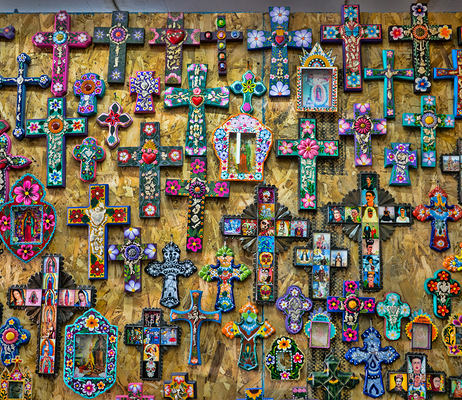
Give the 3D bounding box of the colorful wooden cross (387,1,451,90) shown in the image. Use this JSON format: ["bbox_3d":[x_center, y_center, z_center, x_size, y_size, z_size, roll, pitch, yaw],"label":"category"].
[{"bbox_3d":[0.617,-0.492,1.840,0.199,0.296,0.024,0,-6,3],"label":"colorful wooden cross"}]

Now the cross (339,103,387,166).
[{"bbox_3d":[0.436,-0.213,1.886,0.158,0.209,0.033,0,-6,0],"label":"cross"}]

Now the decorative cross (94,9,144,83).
[{"bbox_3d":[-0.376,-0.513,1.918,0.167,0.242,0.032,2,-6,0],"label":"decorative cross"}]

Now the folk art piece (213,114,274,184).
[{"bbox_3d":[0.039,-0.169,1.878,0.200,0.225,0.040,0,-6,0],"label":"folk art piece"}]

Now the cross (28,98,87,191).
[{"bbox_3d":[-0.575,-0.188,1.883,0.198,0.296,0.033,-1,-6,0],"label":"cross"}]

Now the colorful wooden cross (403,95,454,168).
[{"bbox_3d":[0.632,-0.218,1.808,0.157,0.227,0.023,2,-6,4],"label":"colorful wooden cross"}]

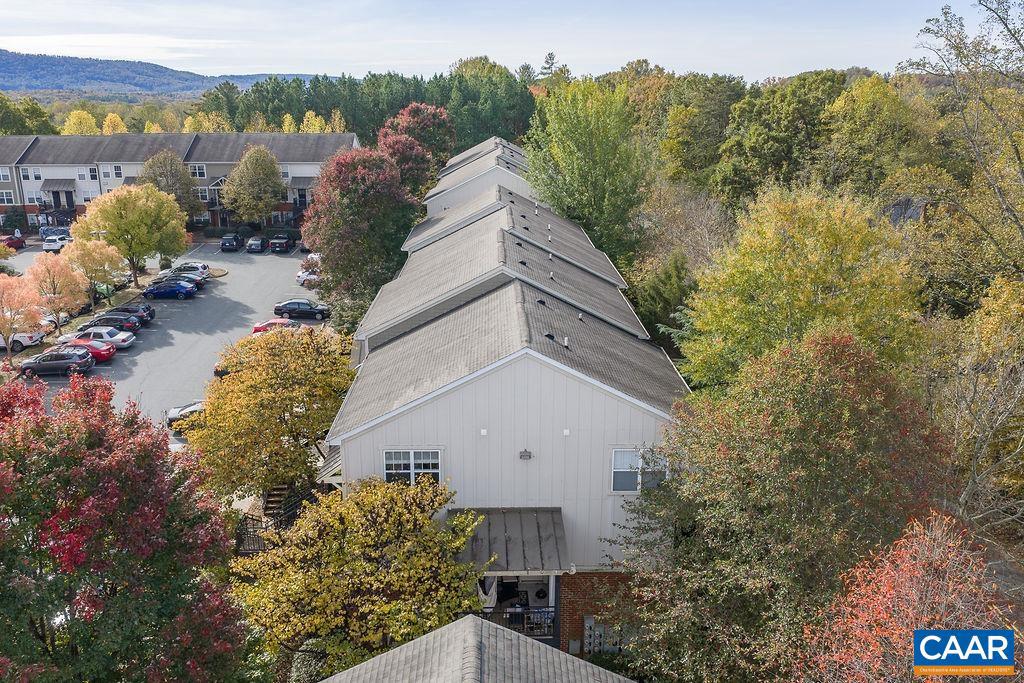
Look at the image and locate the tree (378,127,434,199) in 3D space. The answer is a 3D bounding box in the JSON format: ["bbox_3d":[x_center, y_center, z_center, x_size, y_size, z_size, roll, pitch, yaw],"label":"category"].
[{"bbox_3d":[-11.762,-16.037,87.148,7.800,12.810,7.800,-1,17,-5],"label":"tree"}]

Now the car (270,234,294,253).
[{"bbox_3d":[-26.515,-11.590,91.770,1.920,1.720,5.100,-1,17,-5],"label":"car"}]

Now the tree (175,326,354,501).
[{"bbox_3d":[-10.800,3.446,35.279,7.600,7.900,7.600,0,18,0],"label":"tree"}]

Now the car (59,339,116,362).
[{"bbox_3d":[-28.600,0.575,52.128,4.750,1.430,1.830,0,17,-1],"label":"car"}]

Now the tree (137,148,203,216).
[{"bbox_3d":[-40.282,-17.423,94.074,7.200,10.240,7.200,0,17,0],"label":"tree"}]

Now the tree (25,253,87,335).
[{"bbox_3d":[-32.398,-3.294,56.882,4.700,5.910,4.700,0,17,0],"label":"tree"}]

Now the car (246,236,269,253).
[{"bbox_3d":[-29.311,-11.449,91.693,1.780,1.500,4.400,-1,17,-5],"label":"car"}]

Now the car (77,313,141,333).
[{"bbox_3d":[-30.525,-1.163,60.337,4.450,1.480,1.800,-1,17,-5],"label":"car"}]

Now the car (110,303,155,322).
[{"bbox_3d":[-29.200,-2.066,59.998,4.500,1.680,1.800,0,17,-1],"label":"car"}]

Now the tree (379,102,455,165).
[{"bbox_3d":[-12.000,-22.702,100.915,9.500,14.200,9.500,0,18,0],"label":"tree"}]

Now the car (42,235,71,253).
[{"bbox_3d":[-52.320,-11.651,92.054,1.850,1.660,4.500,-1,17,-5],"label":"car"}]

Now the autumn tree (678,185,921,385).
[{"bbox_3d":[14.456,0.147,40.892,11.600,16.010,11.600,0,17,0],"label":"autumn tree"}]

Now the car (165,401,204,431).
[{"bbox_3d":[-16.400,3.947,44.166,4.700,1.470,1.820,0,18,1],"label":"car"}]

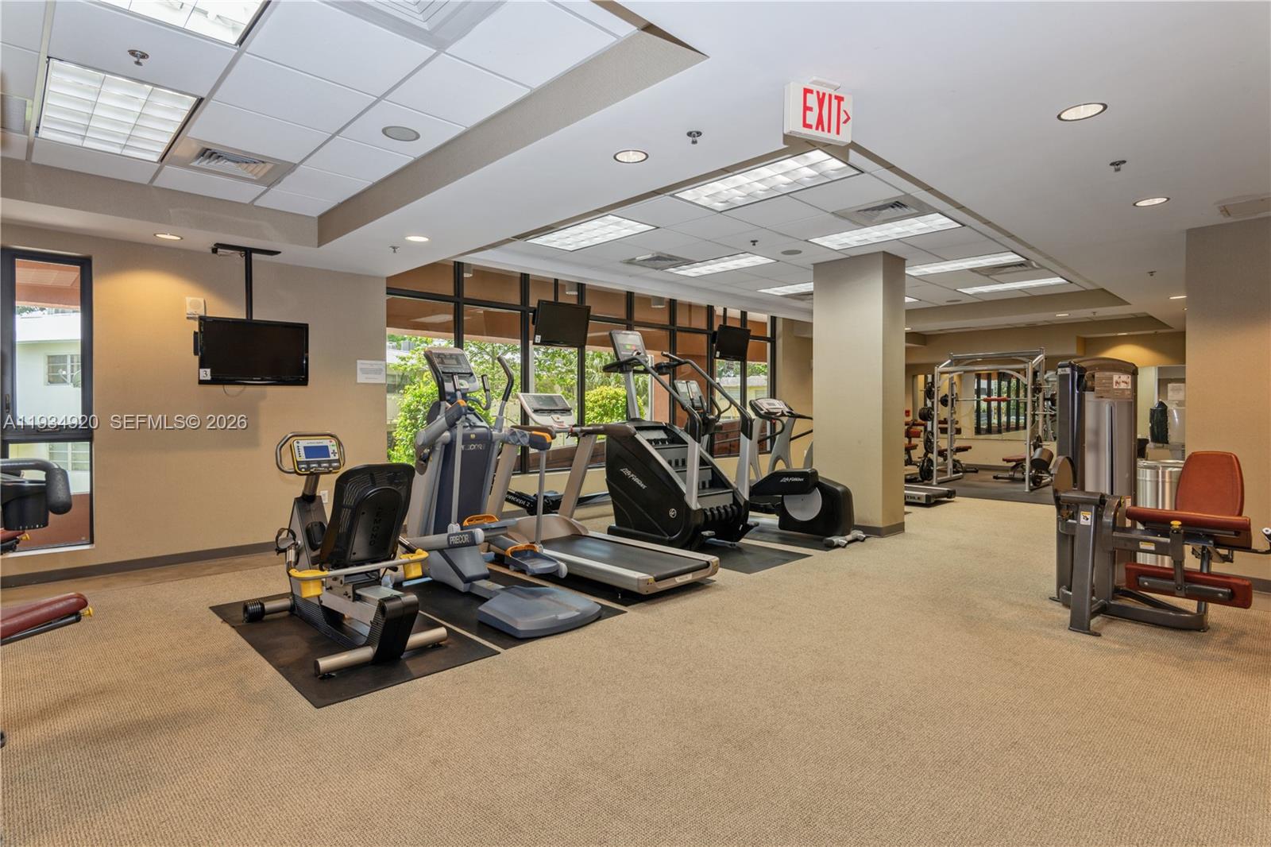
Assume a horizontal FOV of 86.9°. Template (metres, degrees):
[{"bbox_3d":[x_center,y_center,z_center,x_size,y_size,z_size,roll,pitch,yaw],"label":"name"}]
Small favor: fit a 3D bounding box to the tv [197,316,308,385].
[{"bbox_3d":[-3.106,-0.576,5.481,0.800,0.520,0.090,-1,1,-44],"label":"tv"}]

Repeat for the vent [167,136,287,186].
[{"bbox_3d":[-2.568,-1.648,4.248,0.610,0.050,0.610,-1,1,-44],"label":"vent"}]

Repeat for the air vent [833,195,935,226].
[{"bbox_3d":[1.987,-1.688,5.349,0.600,0.050,0.600,-1,1,-44],"label":"air vent"}]

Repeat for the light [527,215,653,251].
[{"bbox_3d":[-0.401,-1.690,5.983,0.590,0.060,1.200,-1,1,-44],"label":"light"}]

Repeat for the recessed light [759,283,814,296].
[{"bbox_3d":[2.193,-1.734,8.515,0.590,0.060,1.200,-1,1,-44],"label":"recessed light"}]

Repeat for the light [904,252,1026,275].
[{"bbox_3d":[3.511,-1.724,7.272,0.590,0.060,1.200,-1,1,-44],"label":"light"}]

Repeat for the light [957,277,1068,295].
[{"bbox_3d":[4.806,-1.746,8.536,0.590,0.060,1.200,-1,1,-44],"label":"light"}]

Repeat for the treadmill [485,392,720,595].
[{"bbox_3d":[-0.378,0.437,5.490,0.840,1.440,2.120,-1,1,-44],"label":"treadmill"}]

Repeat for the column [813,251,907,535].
[{"bbox_3d":[2.370,-0.292,7.117,0.540,2.830,0.770,-1,1,-44],"label":"column"}]

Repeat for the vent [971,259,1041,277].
[{"bbox_3d":[4.142,-1.724,7.471,0.600,0.050,0.600,-1,1,-44],"label":"vent"}]

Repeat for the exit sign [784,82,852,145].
[{"bbox_3d":[0.753,-1.267,2.756,0.303,0.193,0.045,-1,1,-23],"label":"exit sign"}]

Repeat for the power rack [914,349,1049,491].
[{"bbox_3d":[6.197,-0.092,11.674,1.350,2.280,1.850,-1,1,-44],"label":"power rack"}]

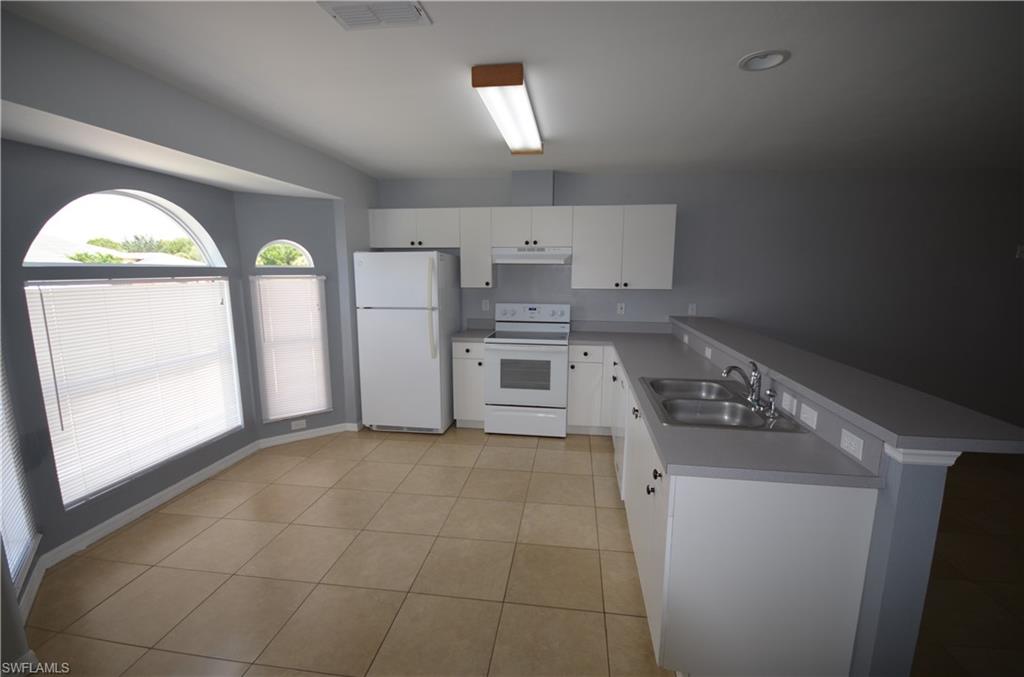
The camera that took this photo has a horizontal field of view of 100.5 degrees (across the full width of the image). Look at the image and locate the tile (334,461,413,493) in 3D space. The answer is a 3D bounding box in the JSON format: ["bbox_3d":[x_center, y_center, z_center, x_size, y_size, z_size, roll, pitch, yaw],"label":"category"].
[{"bbox_3d":[-1.029,1.046,3.231,0.462,0.010,0.445,1,9,8],"label":"tile"}]

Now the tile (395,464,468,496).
[{"bbox_3d":[-0.561,1.040,3.121,0.457,0.010,0.437,1,9,8],"label":"tile"}]

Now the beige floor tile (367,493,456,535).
[{"bbox_3d":[-0.621,1.119,2.729,0.457,0.010,0.457,1,8,8],"label":"beige floor tile"}]

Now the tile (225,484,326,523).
[{"bbox_3d":[-1.535,1.095,2.830,0.457,0.010,0.437,1,9,8],"label":"tile"}]

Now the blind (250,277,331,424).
[{"bbox_3d":[-1.930,0.092,3.791,0.590,1.265,0.050,-7,11,-36],"label":"blind"}]

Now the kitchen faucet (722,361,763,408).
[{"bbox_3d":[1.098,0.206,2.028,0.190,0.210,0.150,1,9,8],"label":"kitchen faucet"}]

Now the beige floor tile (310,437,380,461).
[{"bbox_3d":[-1.407,0.960,3.680,0.457,0.010,0.437,1,9,8],"label":"beige floor tile"}]

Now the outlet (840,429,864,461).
[{"bbox_3d":[1.120,0.350,1.401,0.012,0.071,0.110,1,9,8],"label":"outlet"}]

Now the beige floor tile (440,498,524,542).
[{"bbox_3d":[-0.169,1.131,2.663,0.462,0.010,0.445,1,9,8],"label":"beige floor tile"}]

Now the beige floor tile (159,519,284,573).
[{"bbox_3d":[-1.598,1.163,2.405,0.457,0.010,0.437,1,9,8],"label":"beige floor tile"}]

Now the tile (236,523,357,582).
[{"bbox_3d":[-1.146,1.173,2.345,0.458,0.010,0.445,1,9,8],"label":"tile"}]

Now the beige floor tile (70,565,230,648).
[{"bbox_3d":[-1.677,1.240,1.996,0.462,0.010,0.445,1,9,8],"label":"beige floor tile"}]

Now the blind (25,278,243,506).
[{"bbox_3d":[-2.337,0.224,2.845,0.050,1.233,1.280,1,9,8],"label":"blind"}]

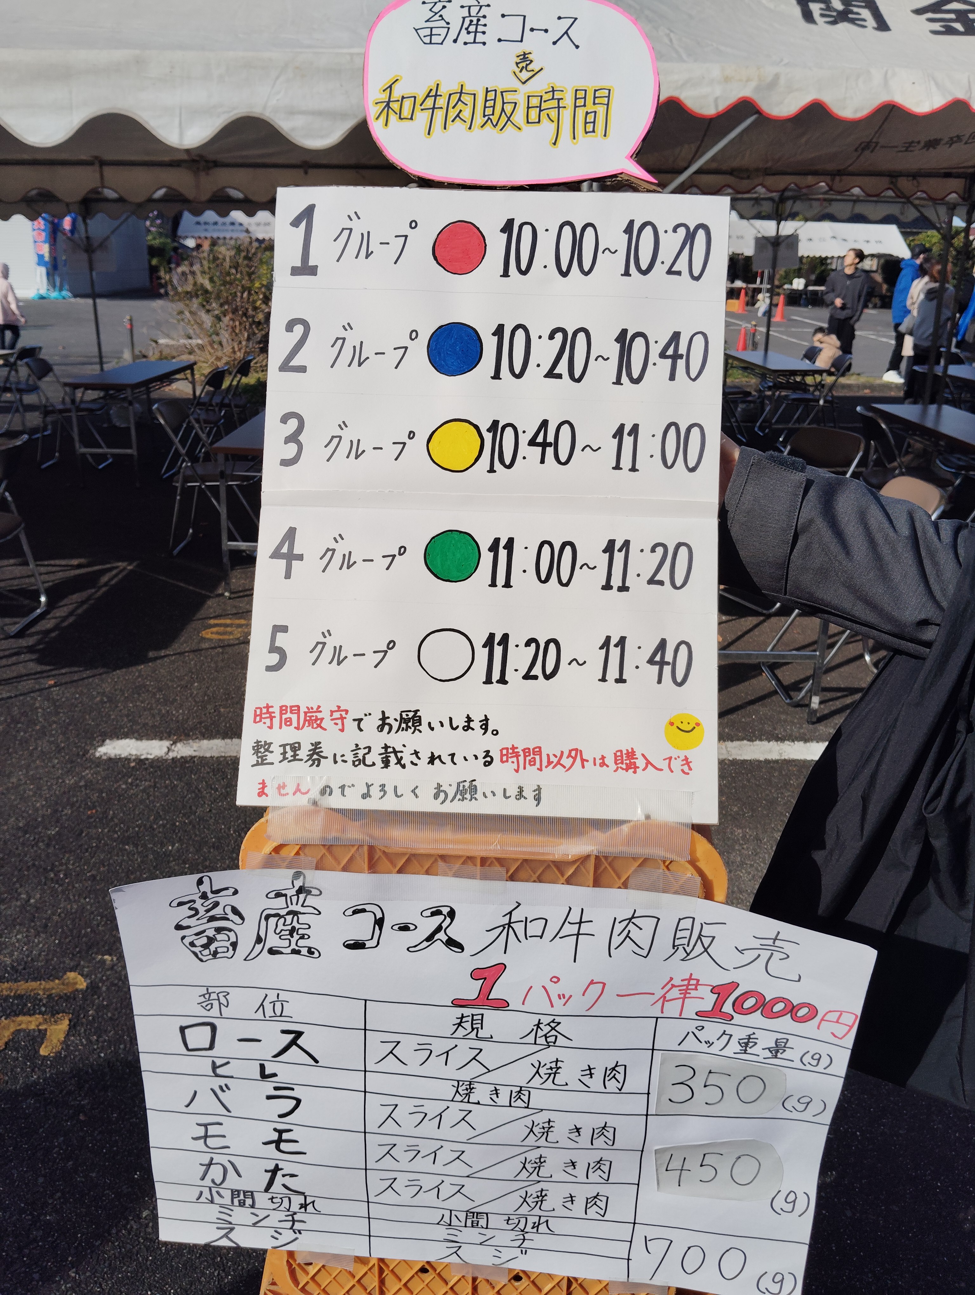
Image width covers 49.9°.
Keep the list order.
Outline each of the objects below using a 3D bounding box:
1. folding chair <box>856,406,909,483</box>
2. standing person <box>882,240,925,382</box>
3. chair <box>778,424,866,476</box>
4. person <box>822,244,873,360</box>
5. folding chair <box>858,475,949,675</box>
[{"bbox_3d":[2.219,-0.883,5.673,0.500,0.780,0.460,2,20,4],"label":"folding chair"},{"bbox_3d":[5.416,-4.301,13.526,0.500,1.720,0.500,5,20,11],"label":"standing person"},{"bbox_3d":[1.426,-0.614,4.912,0.500,0.780,0.460,-7,21,-21],"label":"chair"},{"bbox_3d":[5.003,-4.640,14.575,0.600,1.710,0.380,12,23,28],"label":"person"},{"bbox_3d":[1.332,-0.222,3.836,0.500,0.780,0.460,-1,20,-4],"label":"folding chair"}]

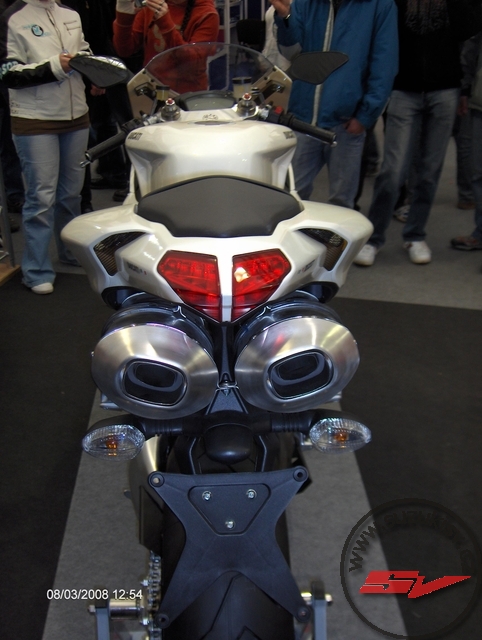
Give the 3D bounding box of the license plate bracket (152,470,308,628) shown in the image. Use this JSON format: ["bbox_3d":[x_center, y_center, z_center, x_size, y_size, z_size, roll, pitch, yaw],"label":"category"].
[{"bbox_3d":[-0.013,0.268,0.850,0.185,0.185,0.032,-1,2,-3],"label":"license plate bracket"}]

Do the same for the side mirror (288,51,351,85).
[{"bbox_3d":[0.223,-0.727,2.080,0.170,0.092,0.070,-1,27,-3],"label":"side mirror"}]

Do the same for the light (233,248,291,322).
[{"bbox_3d":[0.025,-0.043,0.868,0.072,0.083,0.065,-1,27,-3],"label":"light"}]

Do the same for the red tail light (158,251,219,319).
[{"bbox_3d":[-0.061,-0.043,0.865,0.072,0.083,0.065,-1,27,-3],"label":"red tail light"}]

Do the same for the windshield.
[{"bbox_3d":[-0.096,-0.760,2.200,0.370,0.175,0.270,-1,27,-3],"label":"windshield"}]

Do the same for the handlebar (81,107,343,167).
[{"bbox_3d":[-0.089,-0.490,1.940,0.665,0.125,0.210,-3,27,-6],"label":"handlebar"}]

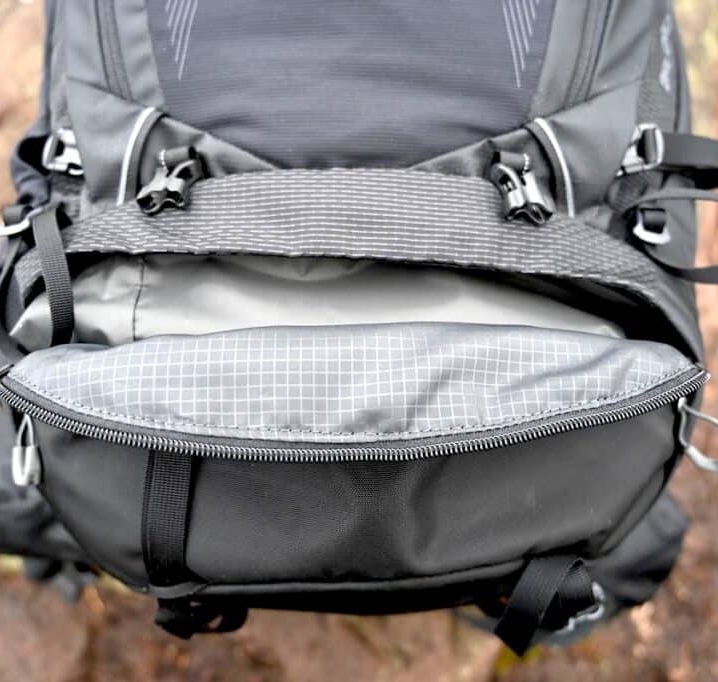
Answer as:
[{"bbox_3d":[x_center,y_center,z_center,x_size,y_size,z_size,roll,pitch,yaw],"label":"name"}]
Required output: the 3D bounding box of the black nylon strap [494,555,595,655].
[{"bbox_3d":[0.094,0.133,0.345,0.051,0.028,0.052,0,99,0],"label":"black nylon strap"}]

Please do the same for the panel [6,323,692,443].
[{"bbox_3d":[-0.005,0.019,0.318,0.332,0.040,0.055,0,74,0],"label":"panel"}]

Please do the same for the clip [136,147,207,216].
[{"bbox_3d":[-0.088,-0.075,0.320,0.029,0.017,0.035,18,90,2],"label":"clip"}]

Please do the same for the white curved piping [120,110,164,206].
[{"bbox_3d":[-0.110,-0.092,0.340,0.020,0.015,0.046,1,80,12],"label":"white curved piping"}]

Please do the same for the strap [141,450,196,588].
[{"bbox_3d":[-0.087,0.082,0.312,0.021,0.010,0.066,3,105,-1],"label":"strap"}]

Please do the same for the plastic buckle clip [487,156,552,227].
[{"bbox_3d":[0.076,-0.070,0.320,0.027,0.017,0.035,-14,90,-1],"label":"plastic buckle clip"}]

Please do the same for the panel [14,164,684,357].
[{"bbox_3d":[-0.001,-0.039,0.322,0.345,0.050,0.085,0,87,0],"label":"panel"}]

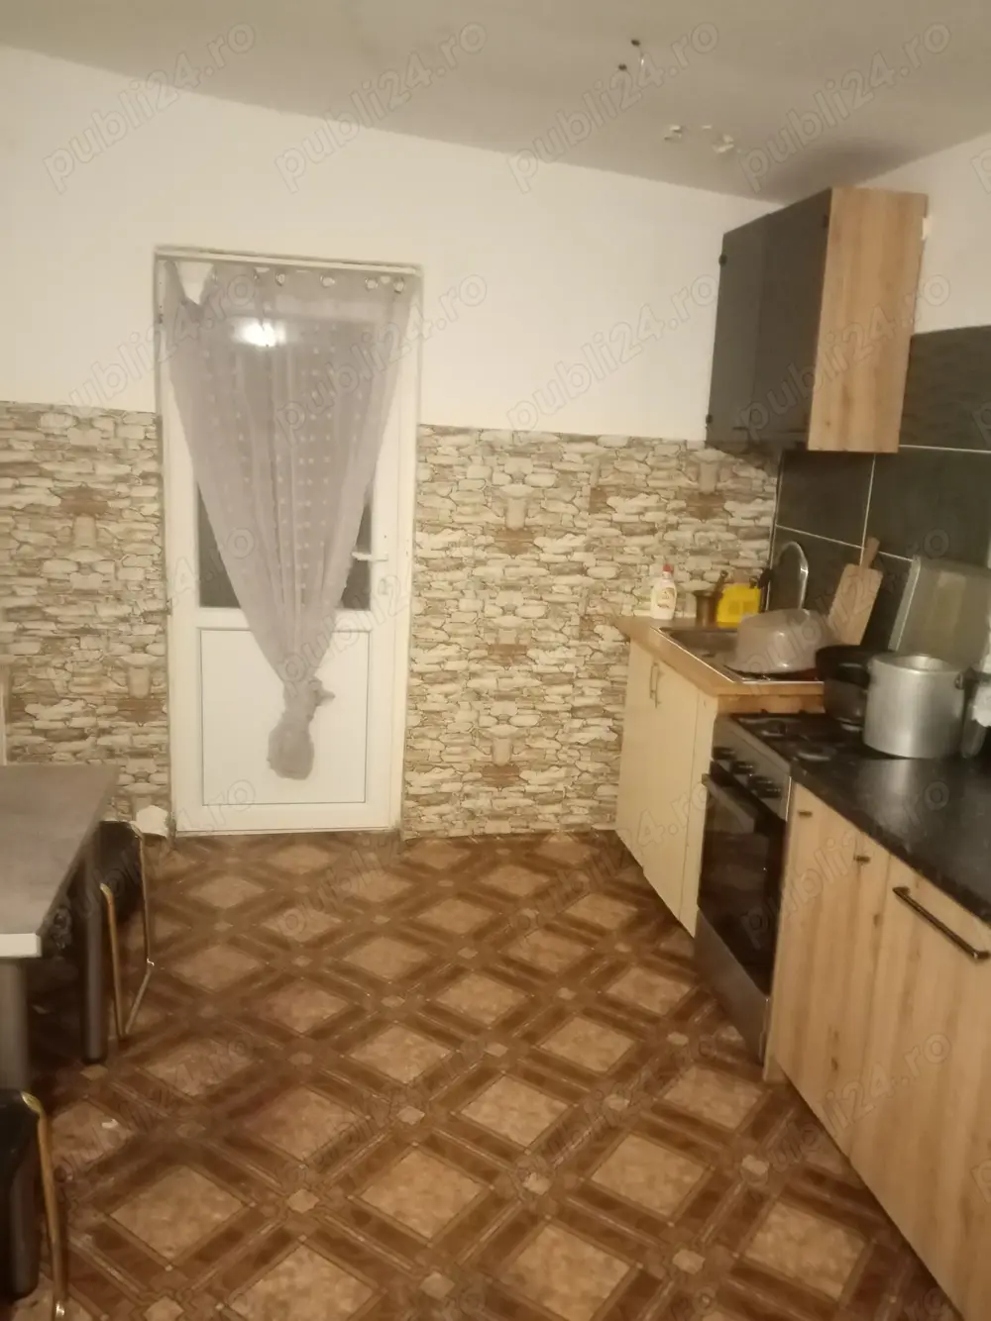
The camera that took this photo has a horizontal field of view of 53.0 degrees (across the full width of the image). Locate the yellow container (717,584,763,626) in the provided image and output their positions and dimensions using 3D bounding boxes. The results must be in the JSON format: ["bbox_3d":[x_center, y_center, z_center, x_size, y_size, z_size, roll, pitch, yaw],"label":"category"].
[{"bbox_3d":[0.936,-0.210,3.811,0.134,0.148,0.085,1,12,-9],"label":"yellow container"}]

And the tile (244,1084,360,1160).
[{"bbox_3d":[-0.430,1.032,2.220,0.176,0.010,0.176,11,15,34],"label":"tile"}]

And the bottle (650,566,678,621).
[{"bbox_3d":[0.668,-0.272,3.907,0.097,0.220,0.060,2,12,-3],"label":"bottle"}]

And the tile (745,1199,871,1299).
[{"bbox_3d":[0.619,1.172,1.978,0.187,0.010,0.187,11,14,34],"label":"tile"}]

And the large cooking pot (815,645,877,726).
[{"bbox_3d":[1.039,0.077,2.777,0.275,0.191,0.275,2,12,-1],"label":"large cooking pot"}]

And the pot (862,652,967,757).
[{"bbox_3d":[1.069,0.114,2.536,0.240,0.208,0.240,2,12,-1],"label":"pot"}]

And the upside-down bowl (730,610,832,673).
[{"bbox_3d":[0.902,-0.068,3.115,0.335,0.147,0.335,2,12,0],"label":"upside-down bowl"}]

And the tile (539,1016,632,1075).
[{"bbox_3d":[0.240,0.987,2.550,0.176,0.010,0.176,11,15,34],"label":"tile"}]

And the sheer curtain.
[{"bbox_3d":[-0.760,-0.366,3.700,0.880,2.120,0.090,0,12,-12],"label":"sheer curtain"}]

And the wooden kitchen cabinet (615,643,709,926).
[{"bbox_3d":[0.821,0.407,3.409,0.550,0.820,0.880,1,12,-9],"label":"wooden kitchen cabinet"}]

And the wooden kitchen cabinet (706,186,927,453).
[{"bbox_3d":[1.007,-1.056,3.228,0.291,0.712,0.773,0,12,-9],"label":"wooden kitchen cabinet"}]

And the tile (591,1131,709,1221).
[{"bbox_3d":[0.337,1.129,2.173,0.188,0.010,0.188,11,15,33],"label":"tile"}]

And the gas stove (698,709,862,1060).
[{"bbox_3d":[0.928,0.588,2.735,0.580,0.830,0.490,1,12,-9],"label":"gas stove"}]

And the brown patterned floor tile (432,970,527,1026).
[{"bbox_3d":[-0.043,0.969,2.837,0.188,0.010,0.188,11,15,33],"label":"brown patterned floor tile"}]

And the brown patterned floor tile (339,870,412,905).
[{"bbox_3d":[-0.403,0.777,3.393,0.176,0.010,0.176,11,15,34],"label":"brown patterned floor tile"}]

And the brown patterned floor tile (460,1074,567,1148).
[{"bbox_3d":[0.047,1.037,2.286,0.176,0.010,0.176,11,15,34],"label":"brown patterned floor tile"}]

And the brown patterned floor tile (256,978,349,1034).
[{"bbox_3d":[-0.534,0.958,2.747,0.187,0.010,0.187,11,14,34],"label":"brown patterned floor tile"}]

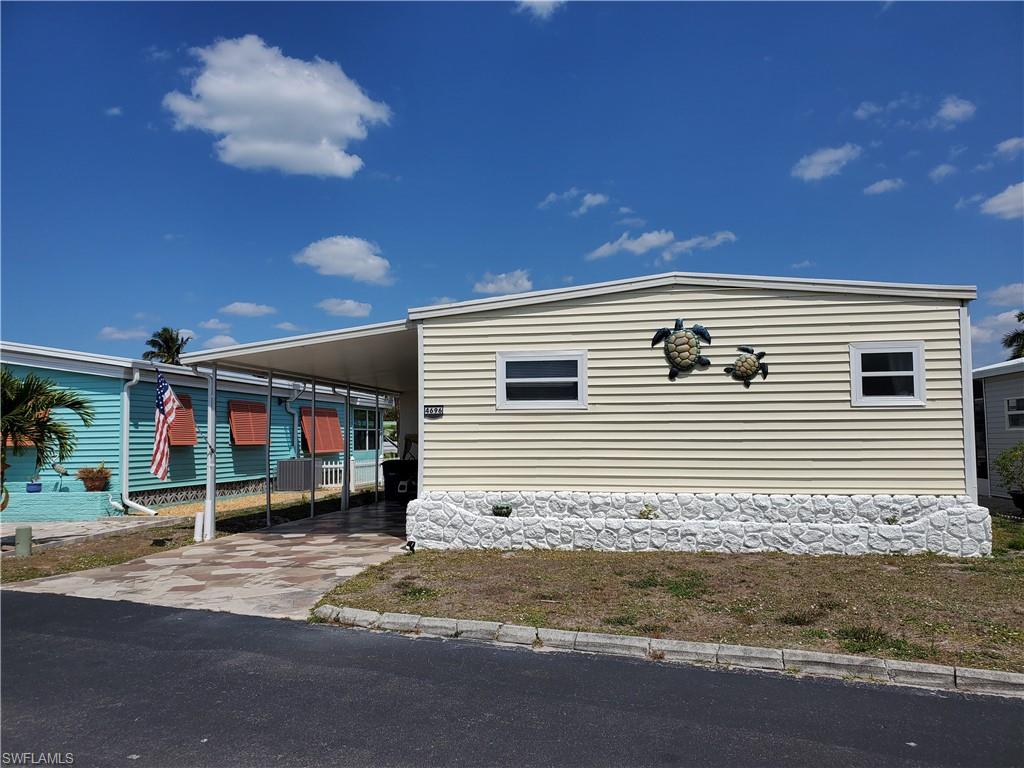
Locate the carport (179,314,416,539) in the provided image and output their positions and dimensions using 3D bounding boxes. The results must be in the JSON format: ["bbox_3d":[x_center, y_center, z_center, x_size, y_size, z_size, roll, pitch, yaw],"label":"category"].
[{"bbox_3d":[-2.420,0.970,15.565,3.850,3.210,8.500,-1,-4,12],"label":"carport"}]

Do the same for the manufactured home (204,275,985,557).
[{"bbox_3d":[1.688,0.765,16.999,11.290,3.730,13.800,-1,-4,12],"label":"manufactured home"}]

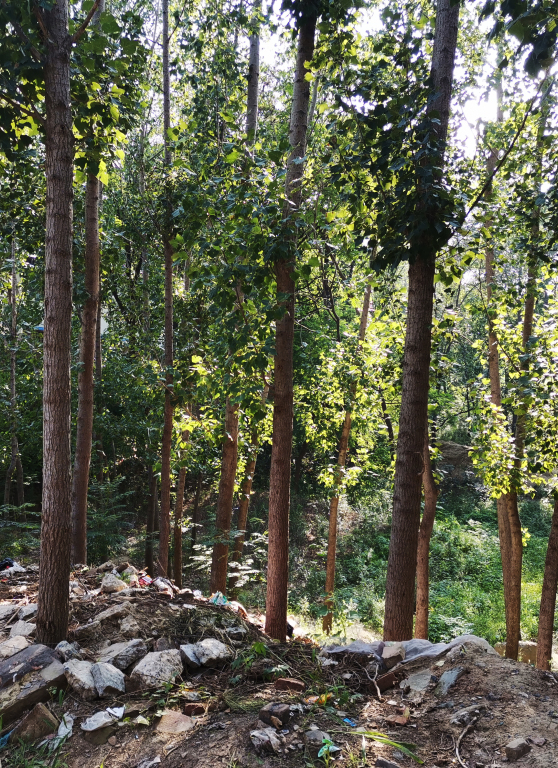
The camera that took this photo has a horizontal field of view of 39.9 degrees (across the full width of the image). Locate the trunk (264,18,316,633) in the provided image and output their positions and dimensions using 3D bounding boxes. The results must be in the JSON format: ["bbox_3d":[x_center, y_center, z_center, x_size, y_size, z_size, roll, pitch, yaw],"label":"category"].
[{"bbox_3d":[0.105,-0.464,6.100,0.198,5.003,0.174,3,0,0],"label":"trunk"}]

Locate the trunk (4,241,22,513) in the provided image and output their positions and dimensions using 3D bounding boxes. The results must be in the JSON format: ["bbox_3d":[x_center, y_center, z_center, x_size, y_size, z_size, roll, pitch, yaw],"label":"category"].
[{"bbox_3d":[-4.335,-0.098,12.500,0.163,4.275,0.130,1,0,0],"label":"trunk"}]

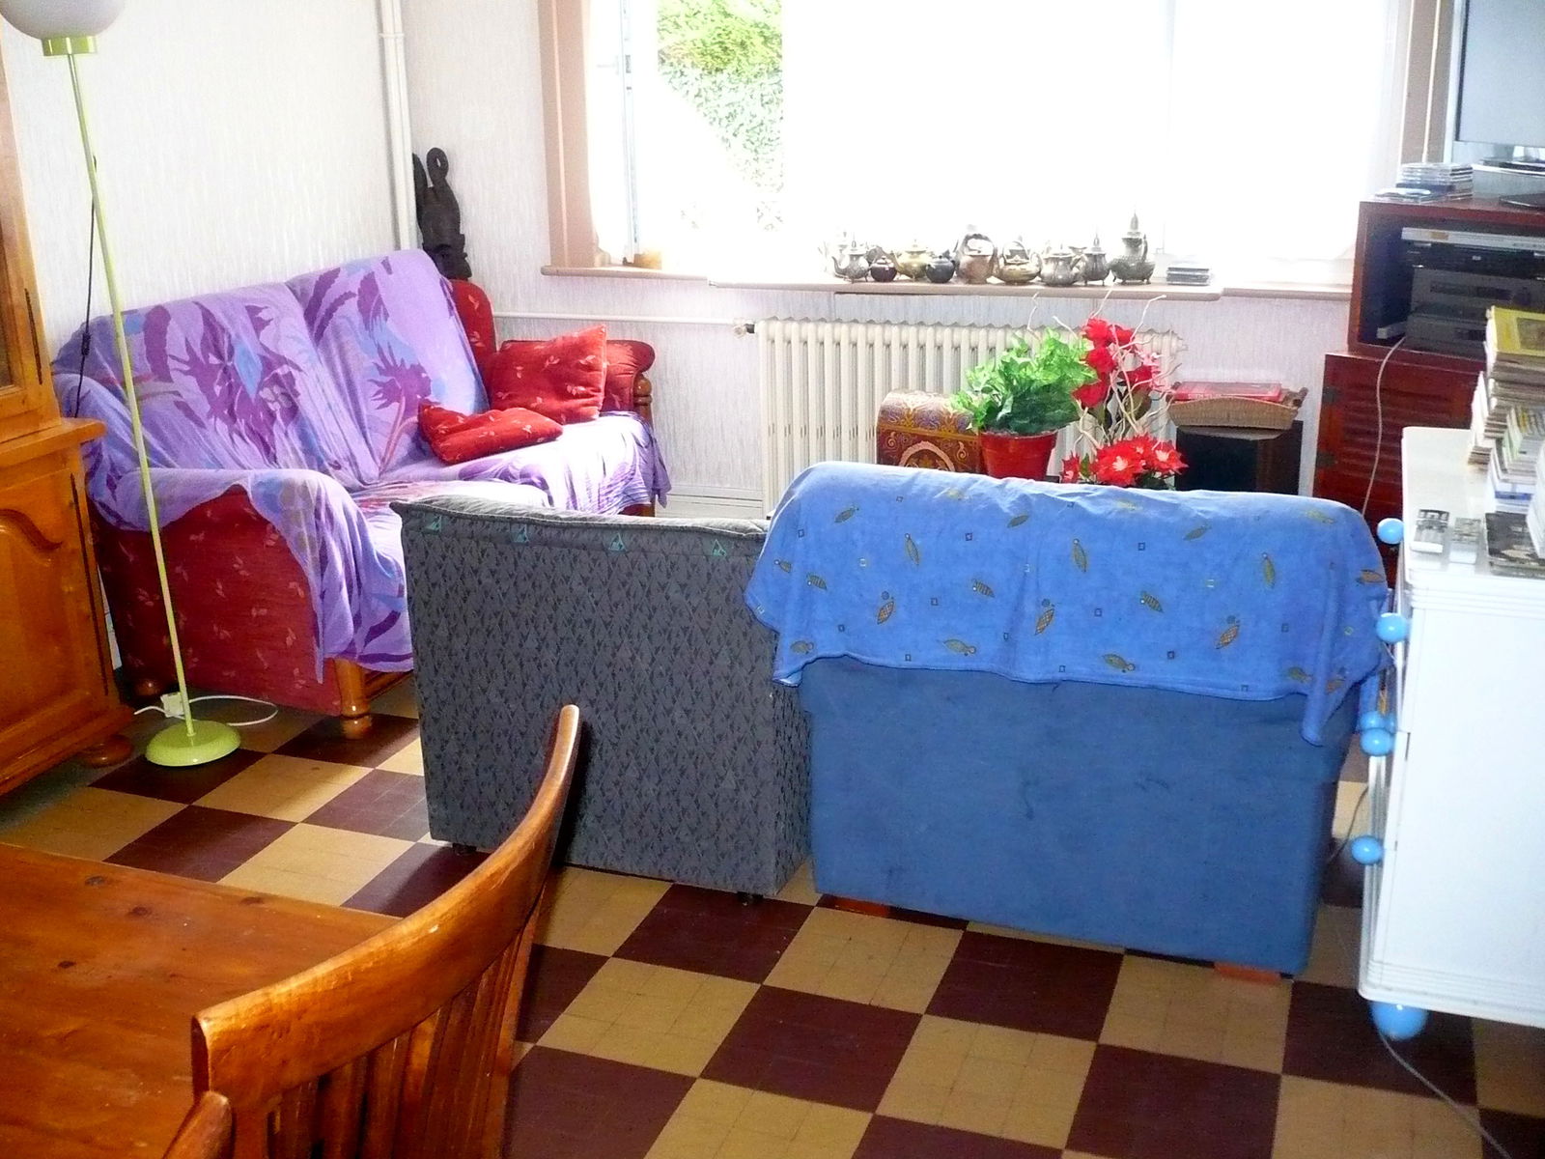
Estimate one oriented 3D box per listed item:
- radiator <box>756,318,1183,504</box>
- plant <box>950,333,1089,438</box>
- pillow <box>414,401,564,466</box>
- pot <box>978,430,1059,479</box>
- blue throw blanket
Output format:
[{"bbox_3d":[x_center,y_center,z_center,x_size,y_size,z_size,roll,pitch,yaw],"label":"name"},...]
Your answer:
[{"bbox_3d":[0.636,-0.487,5.157,1.375,0.715,0.170,5,18,19],"label":"radiator"},{"bbox_3d":[0.723,-0.568,4.550,0.400,0.275,0.360,5,18,19],"label":"plant"},{"bbox_3d":[-0.911,-0.478,4.971,0.360,0.160,0.430,9,20,30],"label":"pillow"},{"bbox_3d":[0.727,-0.353,4.616,0.225,0.175,0.225,-1,17,0],"label":"pot"},{"bbox_3d":[0.551,0.002,2.936,1.110,0.460,0.460,5,18,19],"label":"blue throw blanket"}]

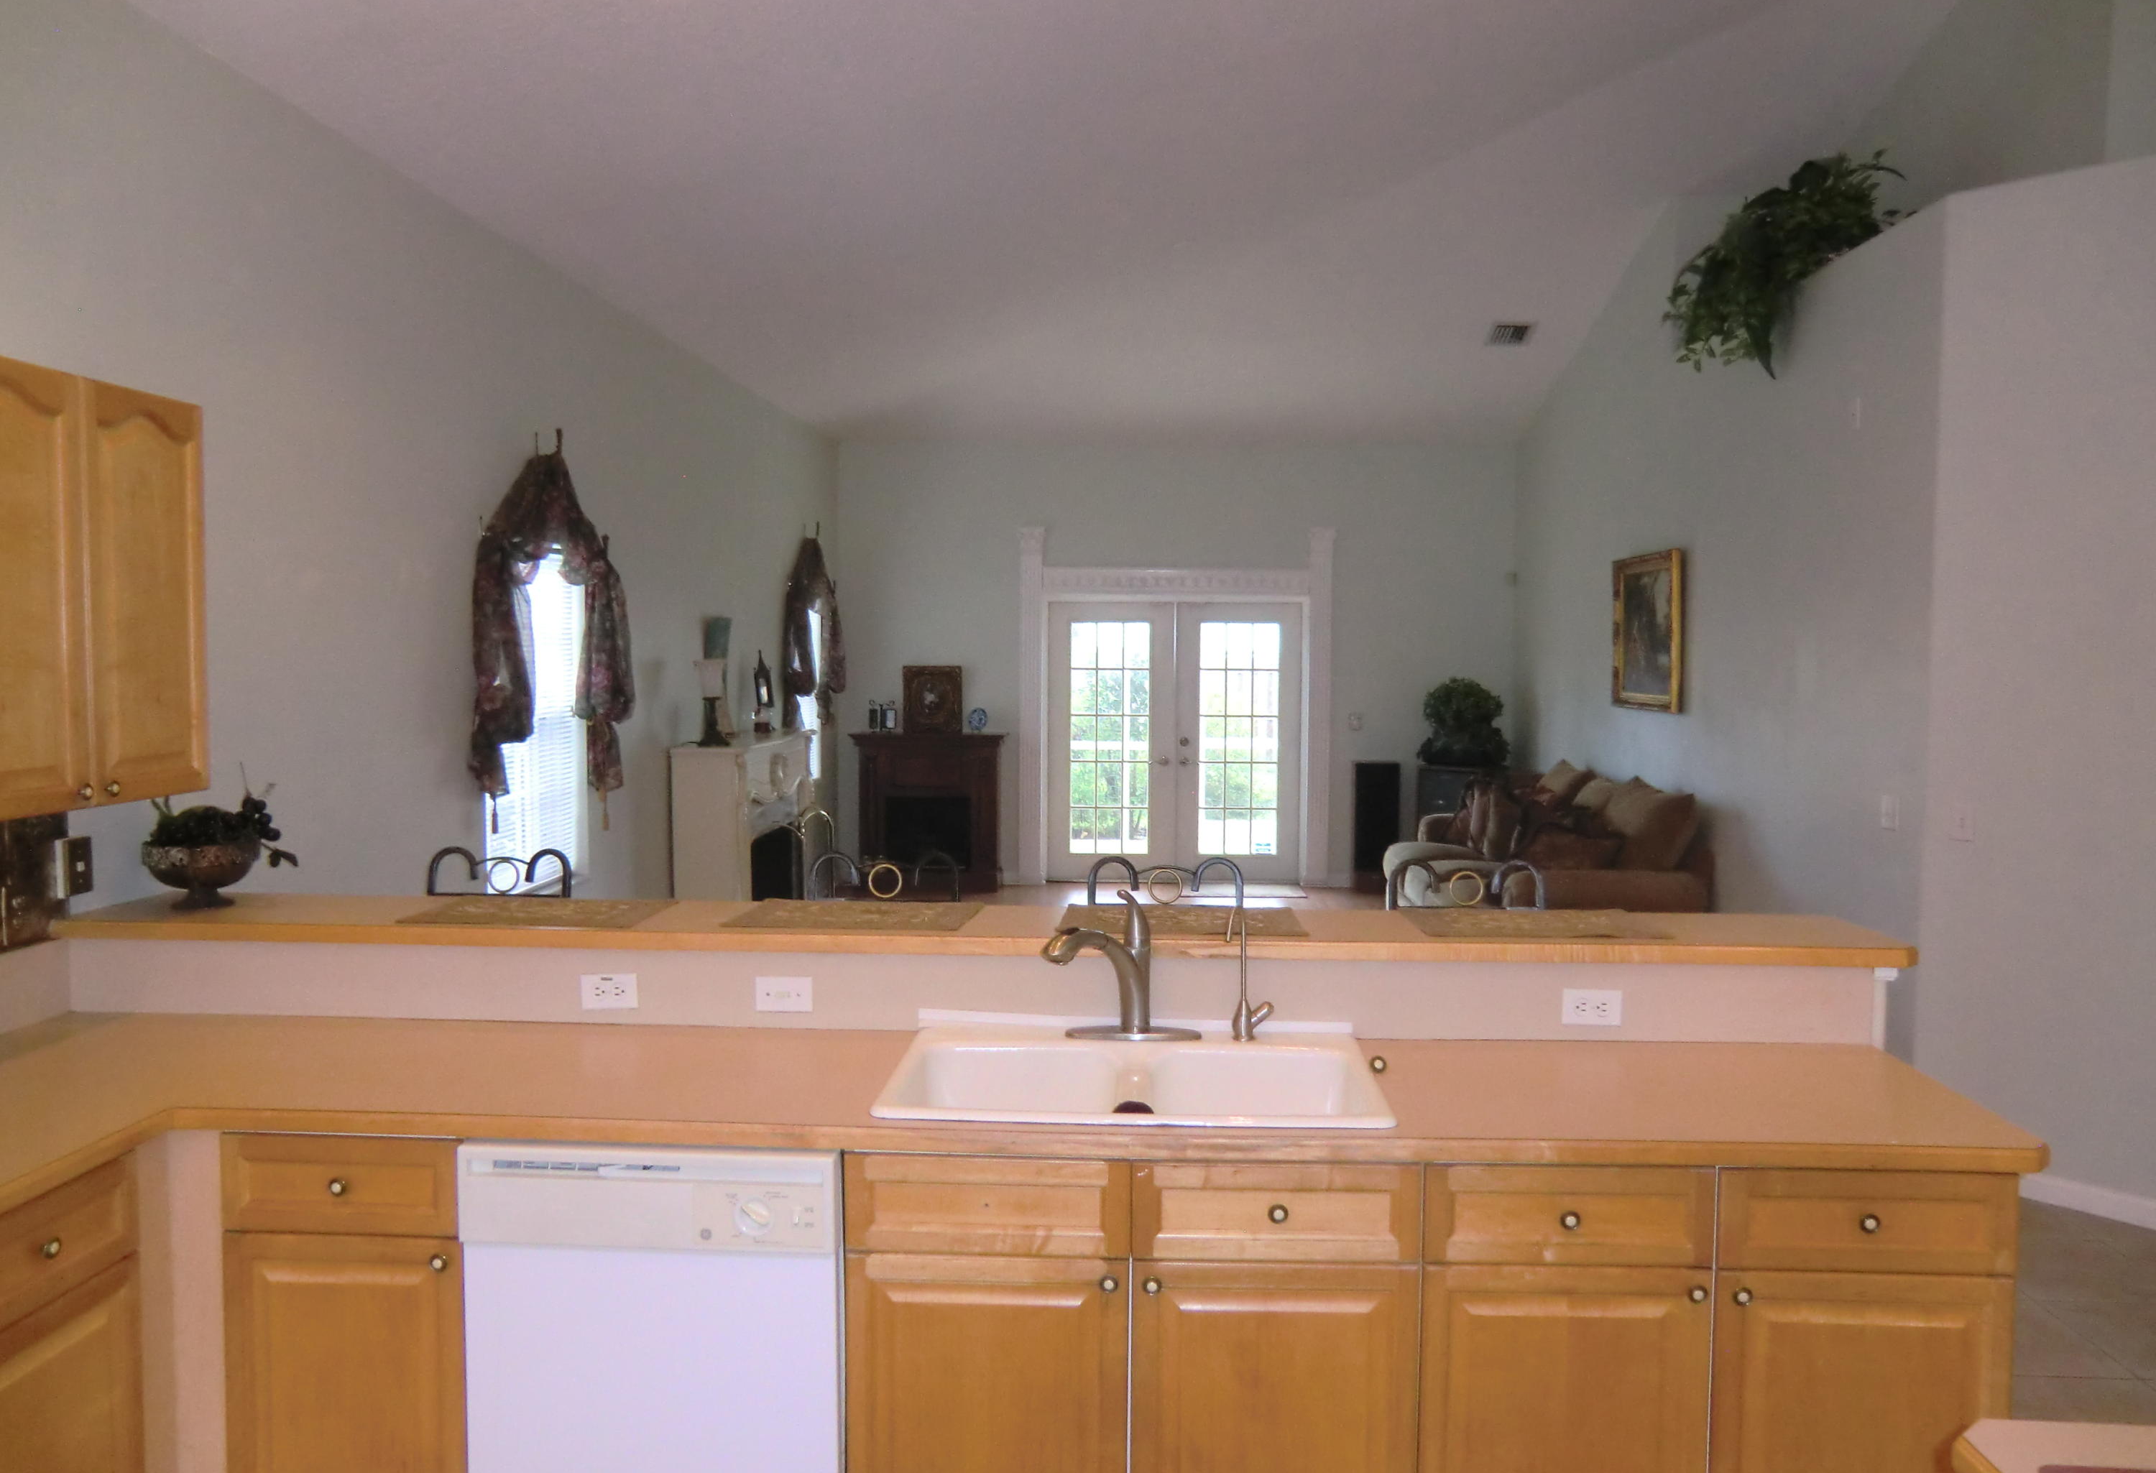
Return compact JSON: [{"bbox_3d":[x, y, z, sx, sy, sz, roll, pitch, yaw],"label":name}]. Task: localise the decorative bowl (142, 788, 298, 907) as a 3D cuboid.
[{"bbox_3d":[-1.891,0.242,3.283,0.300,0.251,0.250,0,3,4],"label":"decorative bowl"}]

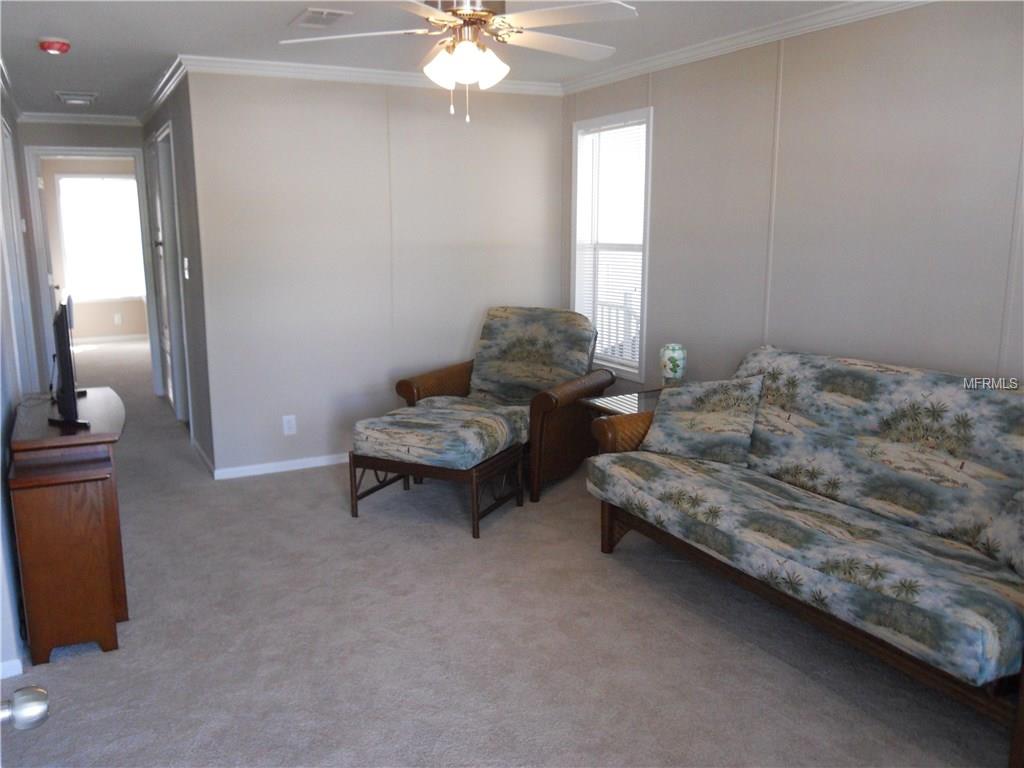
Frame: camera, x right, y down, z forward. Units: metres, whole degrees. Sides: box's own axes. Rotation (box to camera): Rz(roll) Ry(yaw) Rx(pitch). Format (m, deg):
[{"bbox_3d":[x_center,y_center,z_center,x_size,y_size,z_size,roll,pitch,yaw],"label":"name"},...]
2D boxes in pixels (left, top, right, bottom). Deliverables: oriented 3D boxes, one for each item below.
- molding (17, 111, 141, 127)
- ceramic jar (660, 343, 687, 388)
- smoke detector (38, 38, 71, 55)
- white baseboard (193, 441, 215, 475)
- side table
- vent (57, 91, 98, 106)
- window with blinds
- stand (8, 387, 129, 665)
[{"bbox_3d":[-3.545,-2.180,6.818,0.880,0.068,0.055,-6,13,-27],"label":"molding"},{"bbox_3d":[0.889,-0.071,4.537,0.140,0.244,0.140,0,11,0],"label":"ceramic jar"},{"bbox_3d":[-2.249,-1.658,4.079,0.135,0.050,0.135,-6,13,-27],"label":"smoke detector"},{"bbox_3d":[-1.976,0.468,5.284,0.017,0.066,0.850,-6,13,-27],"label":"white baseboard"},{"bbox_3d":[0.777,0.387,4.323,0.630,0.570,0.570,-6,13,-27],"label":"side table"},{"bbox_3d":[-3.055,-2.002,5.825,0.250,0.040,0.320,-6,13,-27],"label":"vent"},{"bbox_3d":[0.616,-0.867,5.290,0.070,1.620,0.850,-6,13,-27],"label":"window with blinds"},{"bbox_3d":[-1.680,0.497,3.224,0.380,0.800,0.920,-6,13,-27],"label":"stand"}]

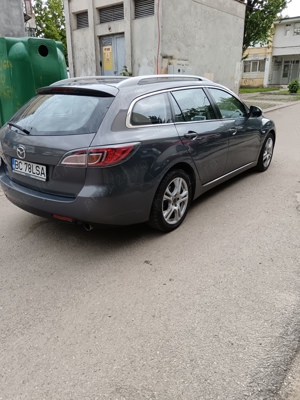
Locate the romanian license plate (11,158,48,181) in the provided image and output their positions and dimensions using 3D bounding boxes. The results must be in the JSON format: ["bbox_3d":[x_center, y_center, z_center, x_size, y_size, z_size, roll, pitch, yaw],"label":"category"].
[{"bbox_3d":[-1.053,-0.273,2.713,0.520,0.115,0.020,15,17,36],"label":"romanian license plate"}]

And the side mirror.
[{"bbox_3d":[1.417,-1.180,4.167,0.195,0.150,0.125,15,26,36],"label":"side mirror"}]

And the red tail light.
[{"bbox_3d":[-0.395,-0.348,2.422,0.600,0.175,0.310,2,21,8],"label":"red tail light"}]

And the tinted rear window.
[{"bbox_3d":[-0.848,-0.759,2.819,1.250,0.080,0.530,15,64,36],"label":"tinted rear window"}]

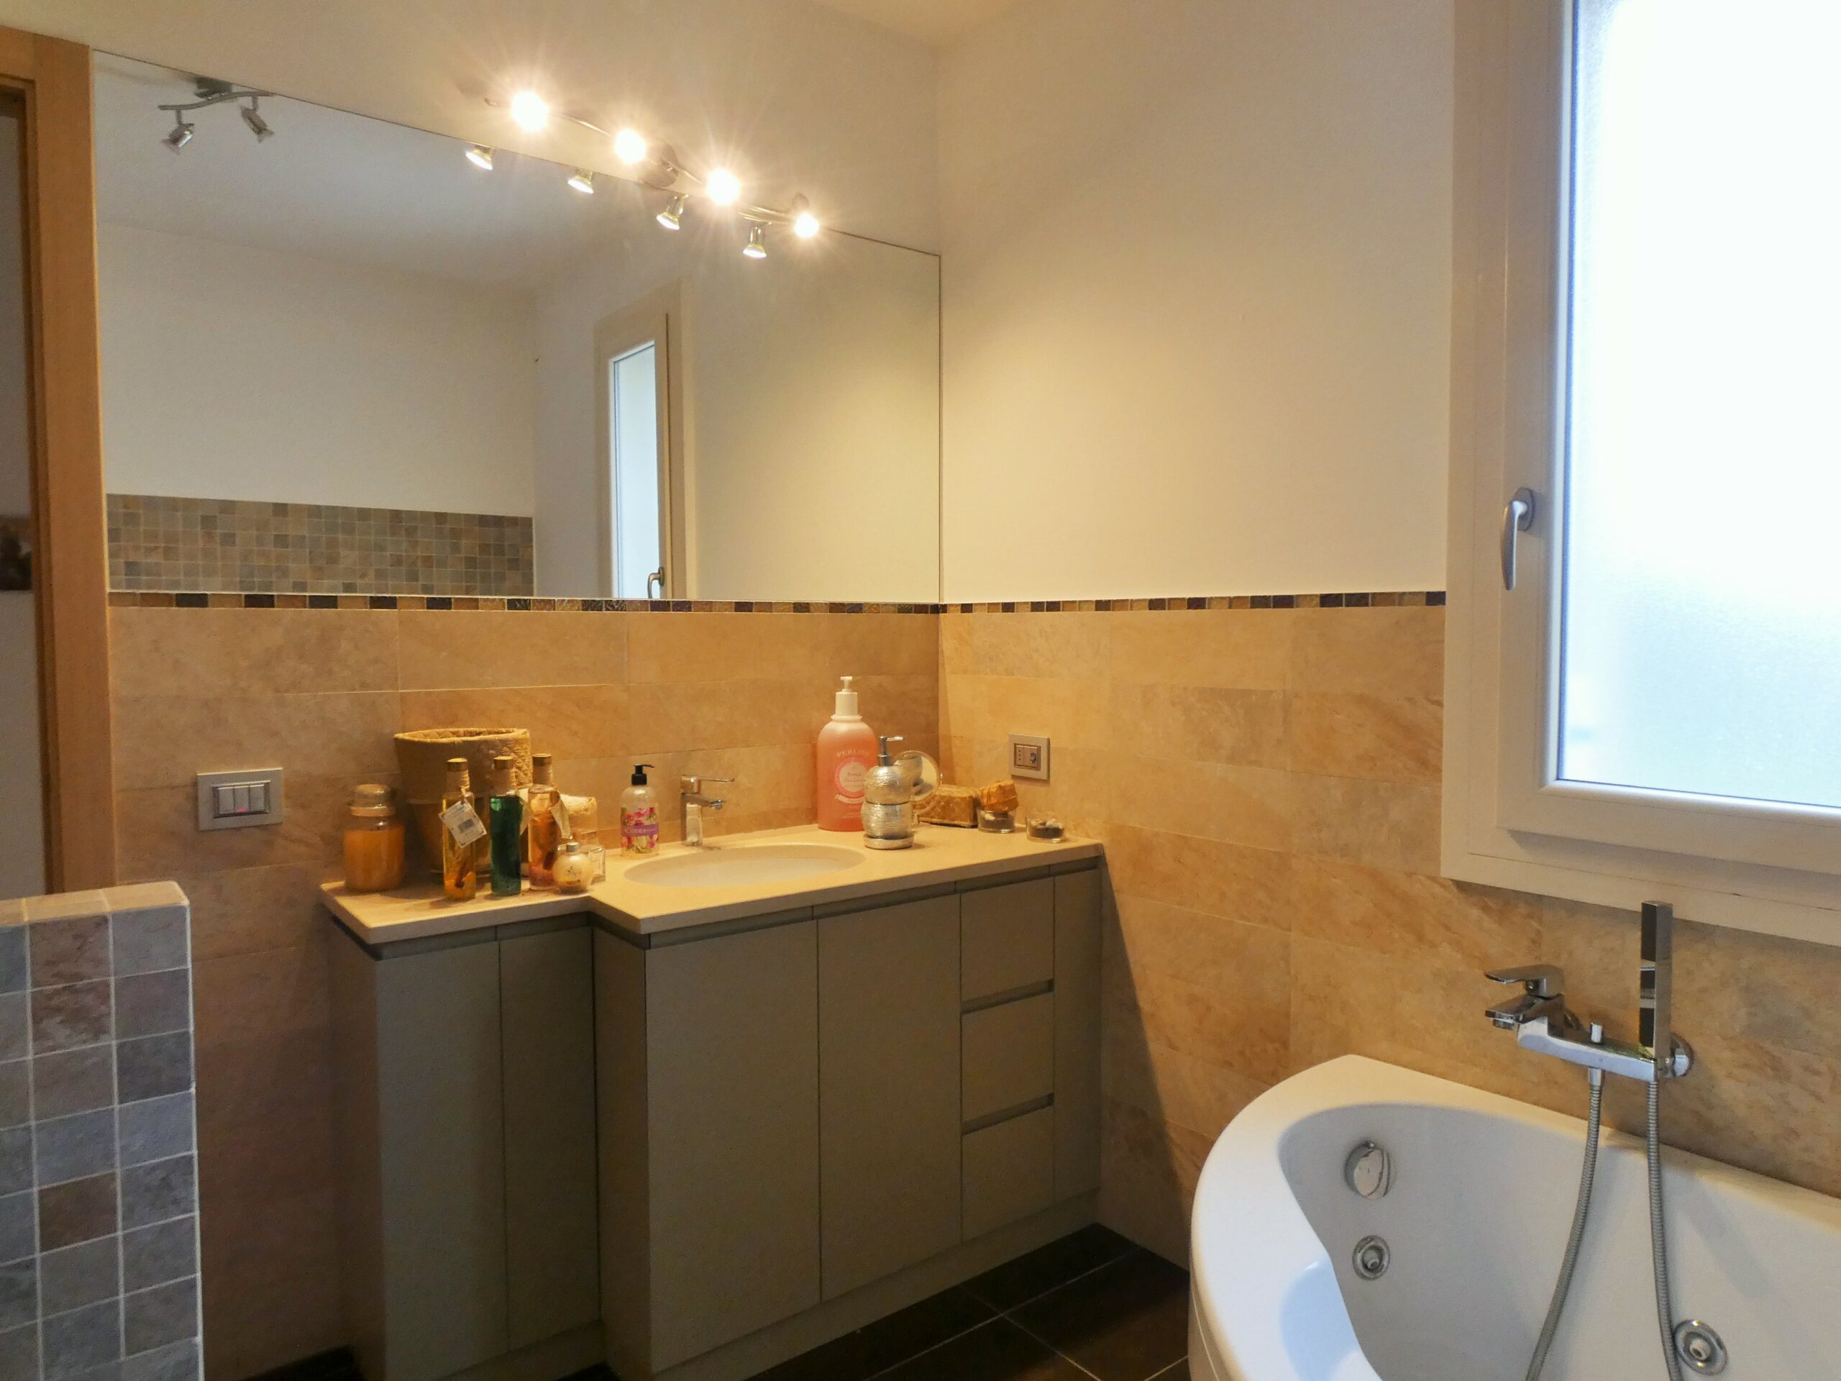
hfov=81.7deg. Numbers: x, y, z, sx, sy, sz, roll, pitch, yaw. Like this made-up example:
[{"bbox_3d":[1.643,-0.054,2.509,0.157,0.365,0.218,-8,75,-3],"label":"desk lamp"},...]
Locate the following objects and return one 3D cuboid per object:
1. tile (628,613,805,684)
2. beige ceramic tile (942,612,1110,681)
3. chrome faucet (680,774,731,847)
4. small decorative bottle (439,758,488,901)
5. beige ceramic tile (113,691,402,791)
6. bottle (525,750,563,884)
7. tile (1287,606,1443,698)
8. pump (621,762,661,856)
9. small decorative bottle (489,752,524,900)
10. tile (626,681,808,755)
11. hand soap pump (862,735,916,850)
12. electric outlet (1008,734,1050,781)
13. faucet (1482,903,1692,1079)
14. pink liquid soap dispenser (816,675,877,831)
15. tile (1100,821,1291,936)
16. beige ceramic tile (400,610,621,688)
[{"bbox_3d":[-0.442,-0.096,2.368,0.430,0.150,0.010,-2,4,-34],"label":"tile"},{"bbox_3d":[0.234,-0.104,2.494,0.010,0.150,0.510,-3,4,-41],"label":"beige ceramic tile"},{"bbox_3d":[-0.461,0.263,2.262,0.048,0.150,0.165,-2,4,-34],"label":"chrome faucet"},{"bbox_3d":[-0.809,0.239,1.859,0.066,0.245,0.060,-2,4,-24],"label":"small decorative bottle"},{"bbox_3d":[-1.157,0.085,1.887,0.430,0.150,0.010,-2,4,-34],"label":"beige ceramic tile"},{"bbox_3d":[-0.682,0.236,1.919,0.060,0.243,0.060,-1,3,-20],"label":"bottle"},{"bbox_3d":[0.807,-0.072,1.929,0.010,0.156,0.287,-3,4,-41],"label":"tile"},{"bbox_3d":[-0.588,0.246,2.229,0.074,0.188,0.066,1,3,14],"label":"pump"},{"bbox_3d":[-0.747,0.243,1.911,0.054,0.244,0.054,-2,4,-35],"label":"small decorative bottle"},{"bbox_3d":[-0.450,0.058,2.435,0.457,0.156,0.010,-2,4,-35],"label":"tile"},{"bbox_3d":[-0.069,0.216,2.297,0.110,0.238,0.108,0,3,6],"label":"hand soap pump"},{"bbox_3d":[0.262,0.160,2.539,0.015,0.102,0.132,-3,4,-41],"label":"electric outlet"},{"bbox_3d":[1.005,0.436,1.598,0.170,0.265,0.235,-3,4,-41],"label":"faucet"},{"bbox_3d":[-0.173,0.145,2.480,0.143,0.360,0.120,-1,3,-17],"label":"pink liquid soap dispenser"},{"bbox_3d":[0.572,0.380,2.221,0.010,0.156,0.444,-3,4,-41],"label":"tile"},{"bbox_3d":[-0.819,-0.083,2.168,0.449,0.156,0.010,-2,4,-35],"label":"beige ceramic tile"}]

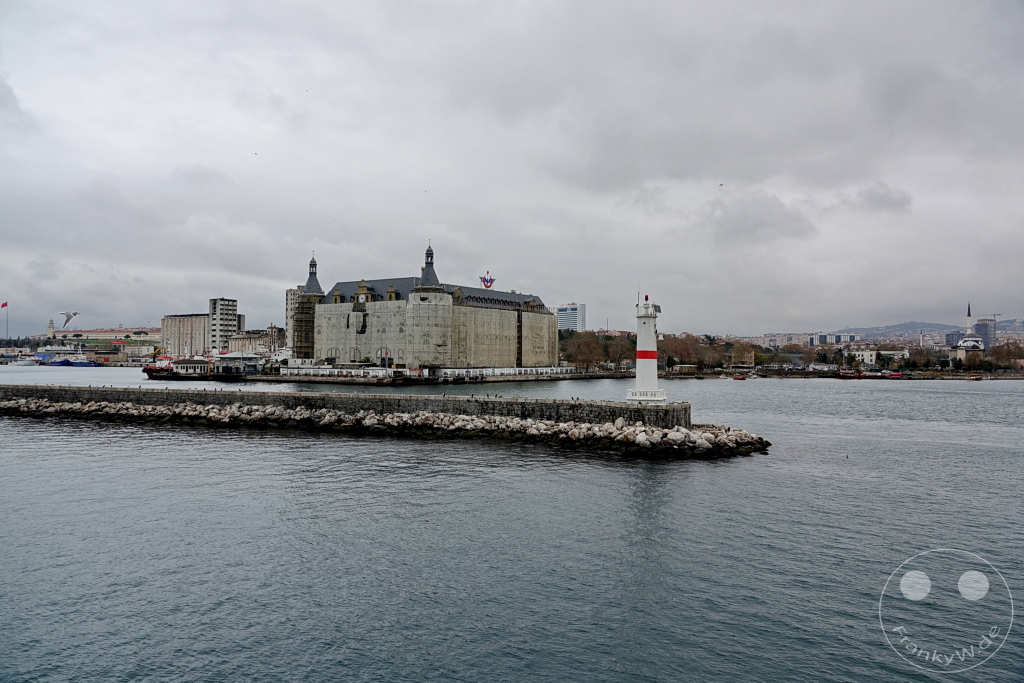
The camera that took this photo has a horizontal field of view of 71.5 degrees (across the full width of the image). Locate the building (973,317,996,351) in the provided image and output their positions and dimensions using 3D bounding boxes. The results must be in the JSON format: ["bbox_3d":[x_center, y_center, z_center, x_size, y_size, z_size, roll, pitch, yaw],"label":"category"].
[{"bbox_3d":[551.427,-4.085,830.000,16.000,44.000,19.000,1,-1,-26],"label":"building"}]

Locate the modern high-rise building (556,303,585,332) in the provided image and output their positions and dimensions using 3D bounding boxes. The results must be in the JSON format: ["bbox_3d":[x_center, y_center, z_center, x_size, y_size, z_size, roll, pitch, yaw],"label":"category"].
[{"bbox_3d":[107.087,-39.595,1280.000,44.000,60.000,30.000,-1,-1,30],"label":"modern high-rise building"}]

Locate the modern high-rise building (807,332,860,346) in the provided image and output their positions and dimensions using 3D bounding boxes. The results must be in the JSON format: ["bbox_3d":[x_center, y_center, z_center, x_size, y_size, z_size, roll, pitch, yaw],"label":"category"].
[{"bbox_3d":[578.628,-2.160,1280.000,97.000,26.000,21.000,0,-1,-16],"label":"modern high-rise building"}]

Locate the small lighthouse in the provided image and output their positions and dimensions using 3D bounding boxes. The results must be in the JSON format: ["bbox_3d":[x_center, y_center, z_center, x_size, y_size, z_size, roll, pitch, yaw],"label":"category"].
[{"bbox_3d":[15.208,0.855,80.000,4.100,12.300,4.100,0,-1,16],"label":"small lighthouse"}]

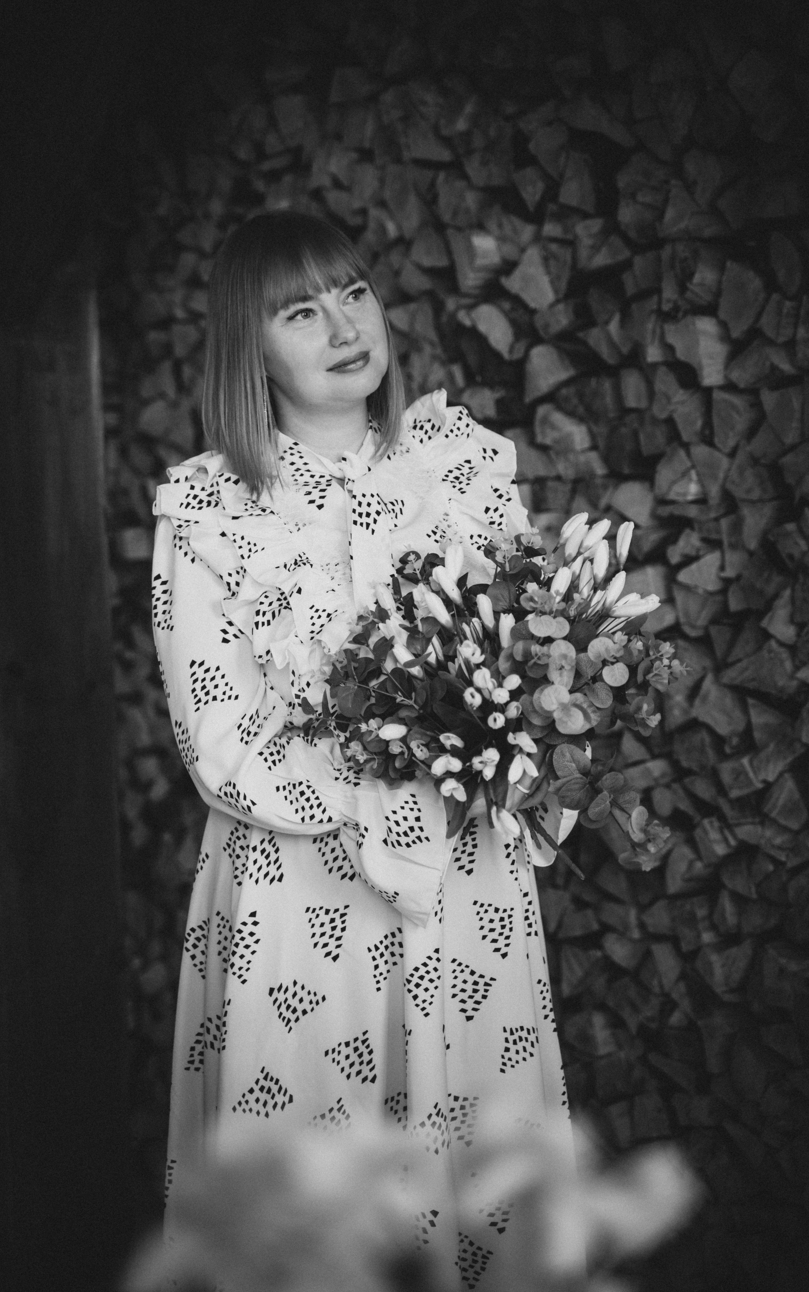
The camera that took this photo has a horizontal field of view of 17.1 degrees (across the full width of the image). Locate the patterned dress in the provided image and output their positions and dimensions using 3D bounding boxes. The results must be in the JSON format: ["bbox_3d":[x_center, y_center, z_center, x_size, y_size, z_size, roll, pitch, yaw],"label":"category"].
[{"bbox_3d":[-0.045,0.340,2.940,0.500,1.240,0.420,-3,3,-20],"label":"patterned dress"}]

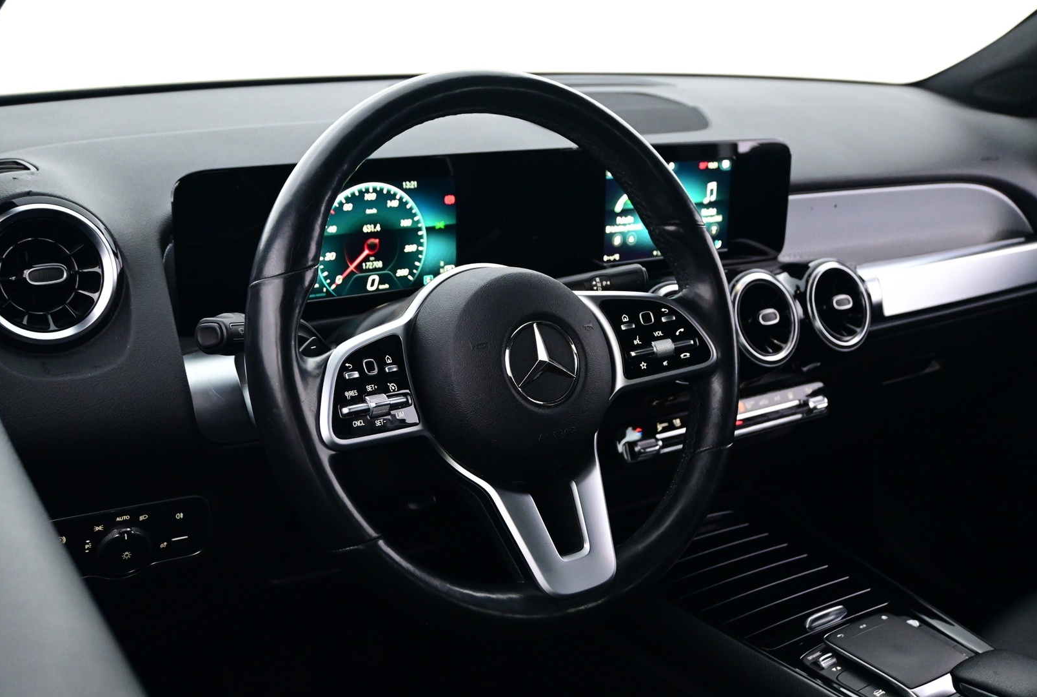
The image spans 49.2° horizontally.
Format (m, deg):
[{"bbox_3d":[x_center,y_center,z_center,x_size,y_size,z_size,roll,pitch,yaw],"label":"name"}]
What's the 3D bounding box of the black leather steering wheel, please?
[{"bbox_3d":[-0.003,0.001,0.753,0.374,0.374,0.095,-9,-1,-33],"label":"black leather steering wheel"}]

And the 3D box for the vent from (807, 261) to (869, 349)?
[{"bbox_3d":[0.313,-0.043,1.133,0.090,0.090,0.040,-11,-2,-36],"label":"vent"}]

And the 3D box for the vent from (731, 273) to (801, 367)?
[{"bbox_3d":[0.226,-0.028,1.076,0.090,0.090,0.040,-11,-2,-36],"label":"vent"}]

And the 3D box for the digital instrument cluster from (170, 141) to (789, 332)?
[{"bbox_3d":[0.003,-0.116,1.009,0.635,0.120,0.038,-9,18,-33],"label":"digital instrument cluster"}]

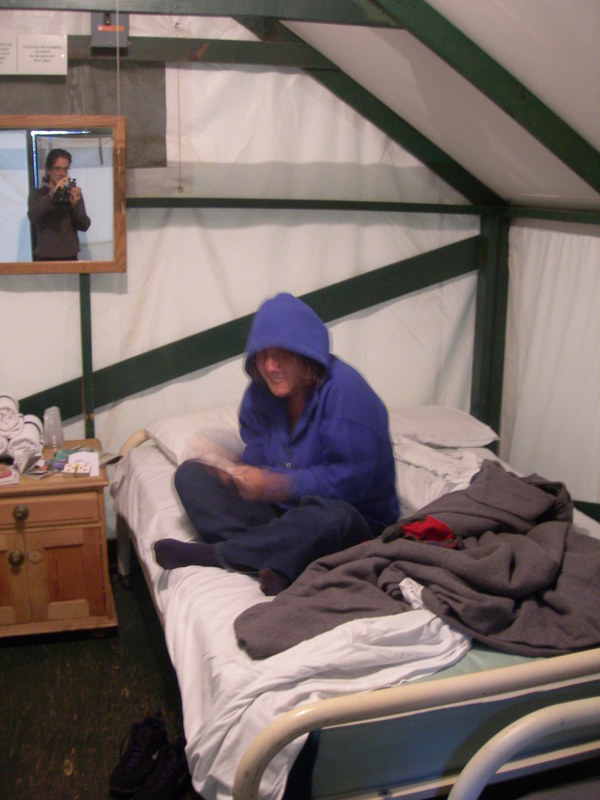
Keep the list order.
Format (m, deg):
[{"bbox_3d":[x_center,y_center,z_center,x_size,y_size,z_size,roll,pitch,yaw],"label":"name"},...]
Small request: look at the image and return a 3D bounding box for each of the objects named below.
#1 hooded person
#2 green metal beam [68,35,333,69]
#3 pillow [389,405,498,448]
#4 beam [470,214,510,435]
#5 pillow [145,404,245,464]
[{"bbox_3d":[-0.013,0.068,2.552,0.670,0.771,0.731,9,15,30],"label":"hooded person"},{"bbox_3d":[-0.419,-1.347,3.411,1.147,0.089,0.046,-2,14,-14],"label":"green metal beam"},{"bbox_3d":[0.437,0.100,3.698,0.650,0.152,0.406,-3,14,-18],"label":"pillow"},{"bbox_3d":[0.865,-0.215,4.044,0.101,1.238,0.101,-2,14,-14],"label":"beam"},{"bbox_3d":[-0.245,0.124,3.539,0.650,0.152,0.416,-4,14,-21],"label":"pillow"}]

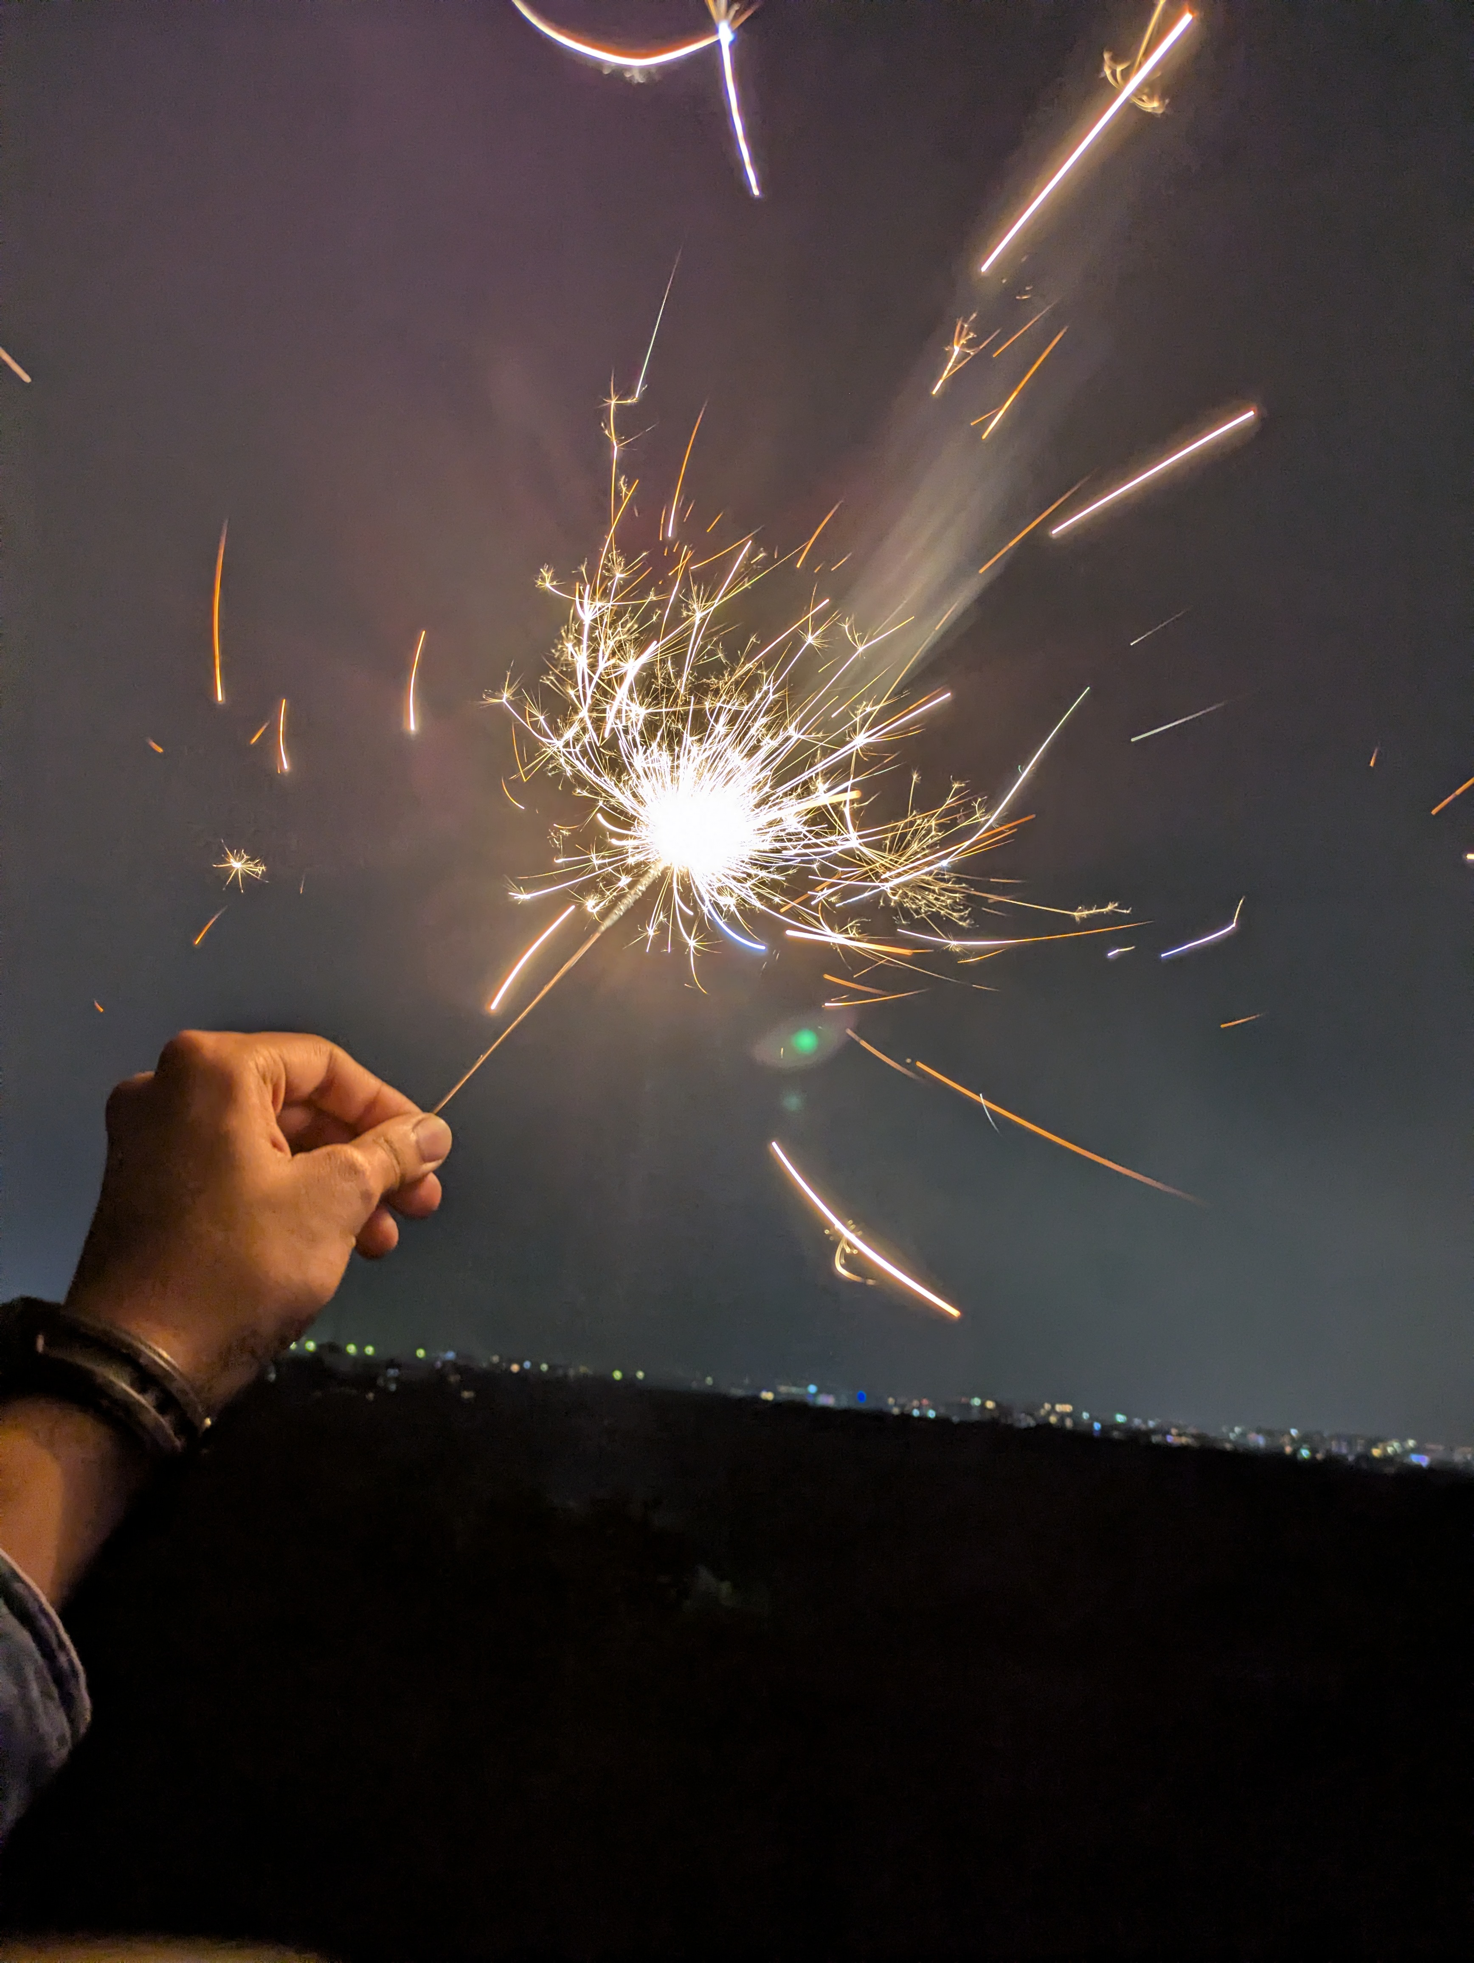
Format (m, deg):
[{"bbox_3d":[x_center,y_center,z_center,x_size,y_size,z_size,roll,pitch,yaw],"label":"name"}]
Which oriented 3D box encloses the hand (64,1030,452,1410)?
[{"bbox_3d":[-0.157,0.078,0.470,0.090,0.120,0.100,-5,-22,39],"label":"hand"}]

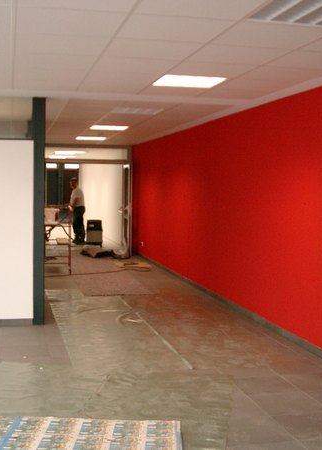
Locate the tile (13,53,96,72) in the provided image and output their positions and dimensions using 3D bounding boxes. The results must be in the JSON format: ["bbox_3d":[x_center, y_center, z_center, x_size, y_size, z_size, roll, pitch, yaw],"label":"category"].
[{"bbox_3d":[-0.808,-1.237,4.824,0.608,0.025,0.608,0,4,-13],"label":"tile"}]

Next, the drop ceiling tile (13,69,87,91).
[{"bbox_3d":[-1.031,-1.331,5.869,0.613,0.025,1.166,0,4,-13],"label":"drop ceiling tile"}]

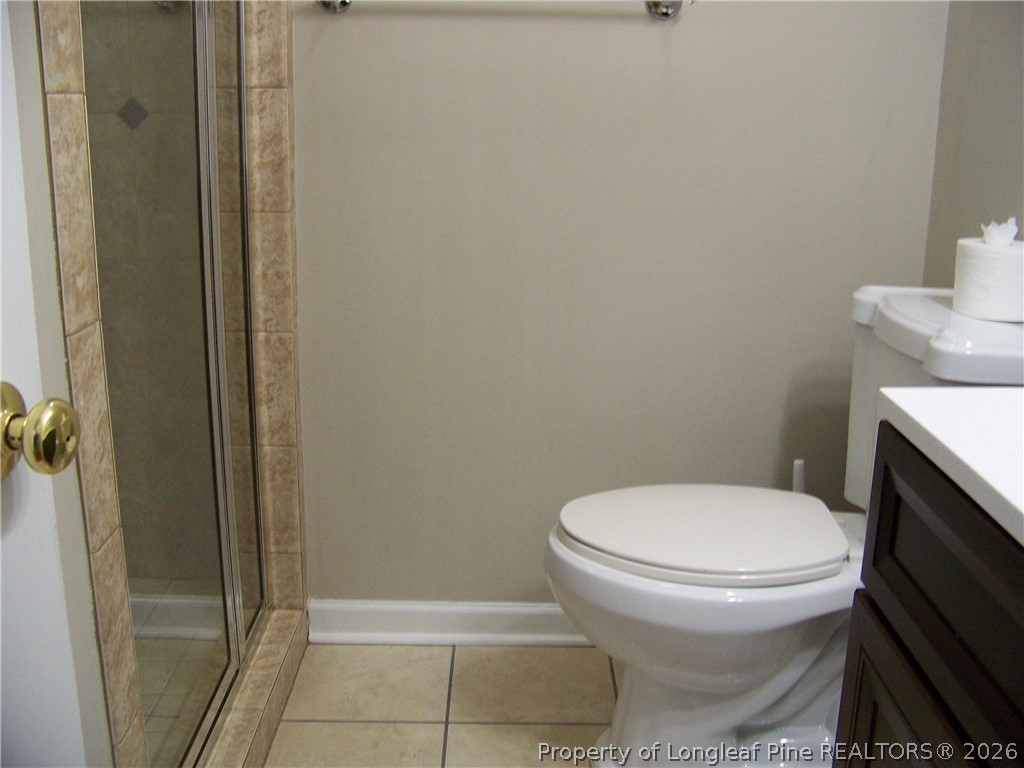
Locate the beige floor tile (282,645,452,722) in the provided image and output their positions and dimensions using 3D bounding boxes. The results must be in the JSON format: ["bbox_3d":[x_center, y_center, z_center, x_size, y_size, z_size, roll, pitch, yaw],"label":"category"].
[{"bbox_3d":[-0.259,0.556,1.988,0.284,0.010,0.278,1,14,-1],"label":"beige floor tile"}]

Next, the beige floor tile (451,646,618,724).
[{"bbox_3d":[0.038,0.560,1.992,0.299,0.010,0.278,1,14,-1],"label":"beige floor tile"}]

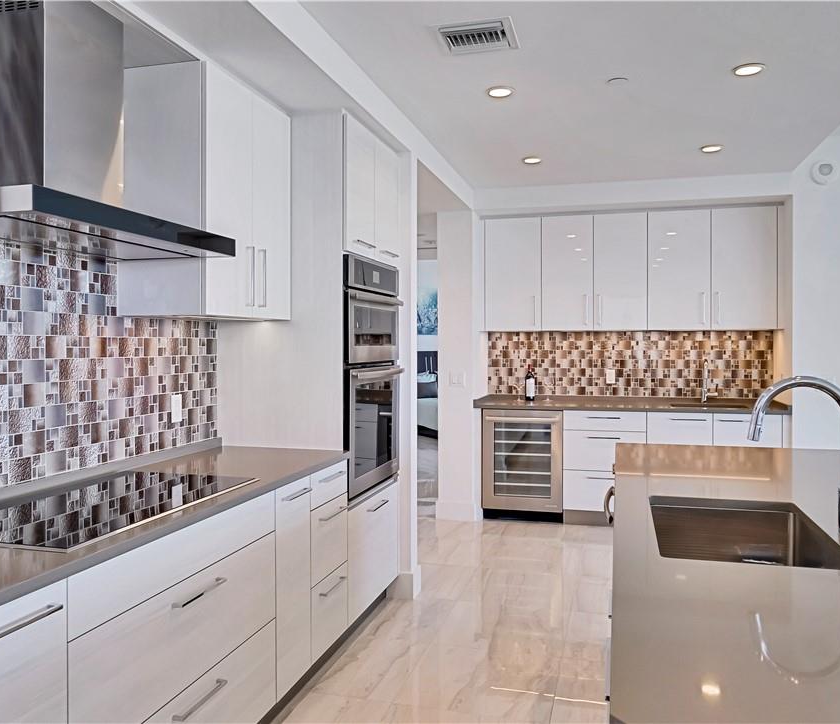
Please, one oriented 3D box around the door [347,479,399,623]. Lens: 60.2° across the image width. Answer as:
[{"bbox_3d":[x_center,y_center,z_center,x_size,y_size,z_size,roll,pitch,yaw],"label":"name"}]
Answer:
[{"bbox_3d":[-0.226,0.900,3.545,0.030,0.513,0.755,0,1,15],"label":"door"}]

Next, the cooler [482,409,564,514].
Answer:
[{"bbox_3d":[0.859,0.780,5.825,0.613,0.832,0.590,0,1,15],"label":"cooler"}]

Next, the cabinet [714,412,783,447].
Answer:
[{"bbox_3d":[2.404,0.757,5.422,0.456,0.778,0.570,0,1,15],"label":"cabinet"}]

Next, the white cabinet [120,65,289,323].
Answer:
[{"bbox_3d":[-0.833,-0.615,2.891,0.370,0.884,0.667,0,1,15],"label":"white cabinet"}]

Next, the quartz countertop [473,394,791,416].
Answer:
[{"bbox_3d":[1.588,0.327,5.630,2.248,0.062,0.620,0,1,15],"label":"quartz countertop"}]

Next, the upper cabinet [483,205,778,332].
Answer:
[{"bbox_3d":[1.609,-0.695,5.711,2.170,0.887,0.385,0,1,15],"label":"upper cabinet"}]

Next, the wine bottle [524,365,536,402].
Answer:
[{"bbox_3d":[0.907,0.177,5.966,0.076,0.300,0.076,0,1,15],"label":"wine bottle"}]

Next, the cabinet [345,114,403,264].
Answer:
[{"bbox_3d":[-0.514,-0.788,3.575,0.612,0.591,0.780,0,1,15],"label":"cabinet"}]

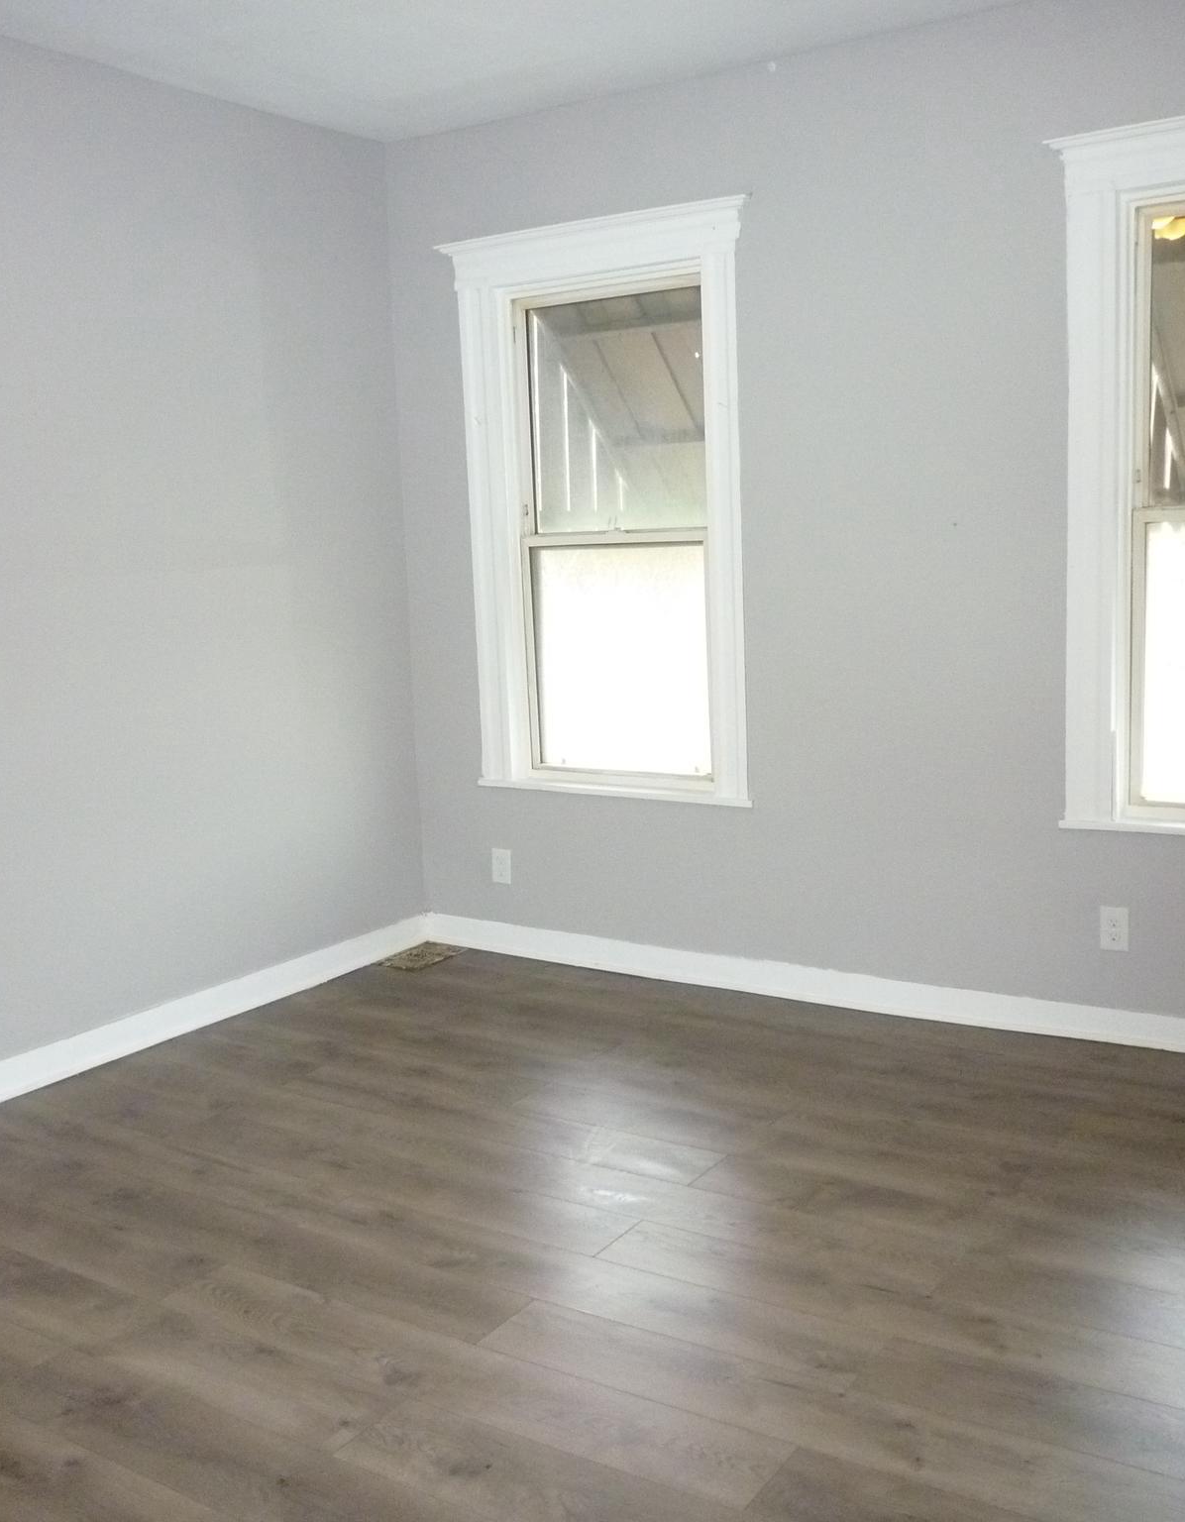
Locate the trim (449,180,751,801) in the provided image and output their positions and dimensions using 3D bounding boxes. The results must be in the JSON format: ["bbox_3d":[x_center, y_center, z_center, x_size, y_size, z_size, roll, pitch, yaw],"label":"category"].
[{"bbox_3d":[0.029,-0.750,4.537,1.099,1.735,0.100,3,9,33],"label":"trim"}]

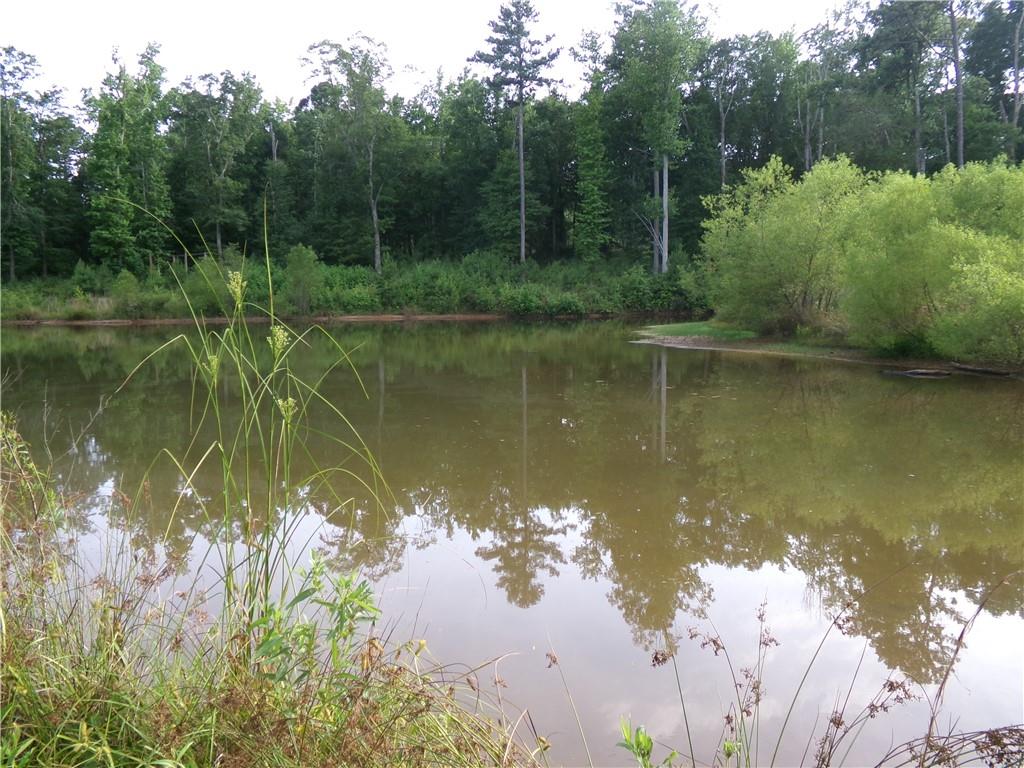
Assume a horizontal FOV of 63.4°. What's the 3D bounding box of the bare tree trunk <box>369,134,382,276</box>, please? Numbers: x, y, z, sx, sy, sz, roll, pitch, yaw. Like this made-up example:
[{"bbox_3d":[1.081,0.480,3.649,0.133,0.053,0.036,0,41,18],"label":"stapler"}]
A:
[{"bbox_3d":[-9.560,-12.390,58.000,0.850,9.870,0.600,-1,6,0],"label":"bare tree trunk"}]

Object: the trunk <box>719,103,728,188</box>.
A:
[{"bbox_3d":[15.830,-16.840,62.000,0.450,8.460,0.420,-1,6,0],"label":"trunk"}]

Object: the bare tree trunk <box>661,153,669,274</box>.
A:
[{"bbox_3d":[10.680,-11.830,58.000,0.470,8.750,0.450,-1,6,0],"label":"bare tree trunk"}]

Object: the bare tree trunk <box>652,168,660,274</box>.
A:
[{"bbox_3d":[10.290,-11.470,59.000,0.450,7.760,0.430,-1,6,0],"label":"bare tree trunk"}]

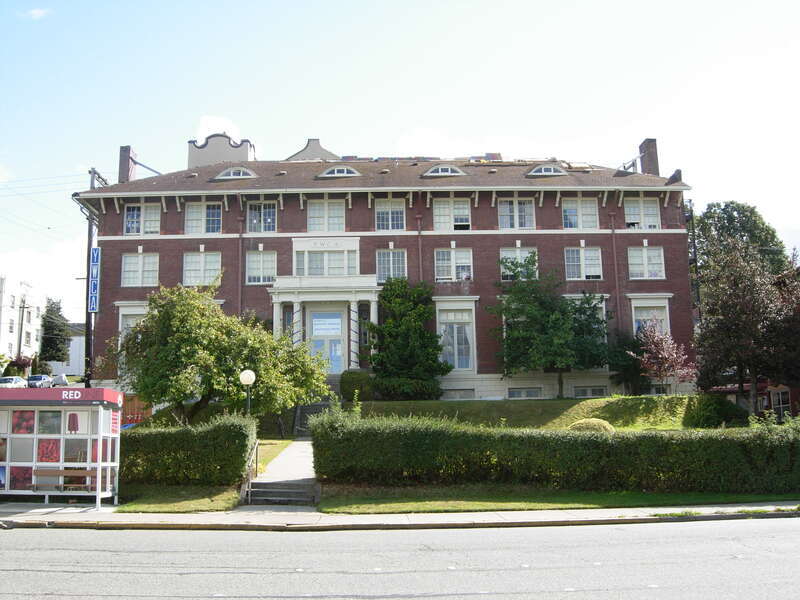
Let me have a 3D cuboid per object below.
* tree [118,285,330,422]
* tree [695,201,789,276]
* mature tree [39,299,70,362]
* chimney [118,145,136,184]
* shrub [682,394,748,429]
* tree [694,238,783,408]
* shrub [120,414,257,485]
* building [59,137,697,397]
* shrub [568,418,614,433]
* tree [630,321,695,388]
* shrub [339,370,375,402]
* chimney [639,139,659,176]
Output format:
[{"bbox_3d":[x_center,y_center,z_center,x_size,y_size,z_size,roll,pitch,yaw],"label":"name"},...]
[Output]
[{"bbox_3d":[-5.191,2.073,24.957,6.350,5.250,5.800,-1,-10,-2],"label":"tree"},{"bbox_3d":[25.129,-0.220,61.712,8.000,14.400,8.000,-1,-10,-2],"label":"tree"},{"bbox_3d":[-32.965,3.193,79.611,3.200,7.000,3.400,-1,-10,-2],"label":"mature tree"},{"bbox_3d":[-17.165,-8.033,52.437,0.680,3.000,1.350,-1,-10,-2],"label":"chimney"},{"bbox_3d":[12.411,4.422,32.721,2.640,1.400,2.200,-1,-10,-2],"label":"shrub"},{"bbox_3d":[15.245,1.121,37.446,4.030,7.980,3.900,-1,-10,-2],"label":"tree"},{"bbox_3d":[-5.074,3.651,19.974,3.300,1.530,1.500,-1,-10,-2],"label":"shrub"},{"bbox_3d":[-0.864,-1.514,53.000,34.500,16.500,16.000,-1,-10,-2],"label":"building"},{"bbox_3d":[6.093,4.099,26.440,1.480,0.660,1.400,-1,-10,-2],"label":"shrub"},{"bbox_3d":[12.826,2.746,40.630,3.170,3.520,2.900,-1,-10,-2],"label":"tree"},{"bbox_3d":[-1.833,3.696,36.609,1.600,1.500,1.500,-1,-10,-2],"label":"shrub"},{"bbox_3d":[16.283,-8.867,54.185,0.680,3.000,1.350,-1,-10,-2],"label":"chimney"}]

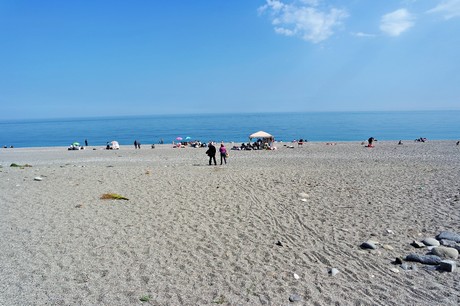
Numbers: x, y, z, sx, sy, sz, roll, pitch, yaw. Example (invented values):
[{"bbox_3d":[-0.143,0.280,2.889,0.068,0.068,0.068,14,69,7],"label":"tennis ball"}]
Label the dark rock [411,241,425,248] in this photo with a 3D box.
[{"bbox_3d":[4.601,2.242,7.495,0.295,0.125,0.206,4,9,35],"label":"dark rock"}]

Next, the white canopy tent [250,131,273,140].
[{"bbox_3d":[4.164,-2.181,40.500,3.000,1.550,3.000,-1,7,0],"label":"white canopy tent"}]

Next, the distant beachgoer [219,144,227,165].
[{"bbox_3d":[-0.601,0.085,23.600,0.550,1.620,0.360,-1,7,0],"label":"distant beachgoer"}]

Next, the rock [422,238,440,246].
[{"bbox_3d":[4.970,2.205,7.561,0.372,0.172,0.242,4,9,35],"label":"rock"}]

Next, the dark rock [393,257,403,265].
[{"bbox_3d":[3.639,2.340,6.629,0.167,0.120,0.134,3,8,30],"label":"dark rock"}]

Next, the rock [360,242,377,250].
[{"bbox_3d":[3.356,2.262,7.424,0.349,0.146,0.244,2,8,25],"label":"rock"}]

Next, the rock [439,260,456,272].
[{"bbox_3d":[4.492,2.341,6.327,0.277,0.137,0.180,5,9,38],"label":"rock"}]

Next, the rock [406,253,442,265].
[{"bbox_3d":[4.184,2.304,6.648,0.679,0.166,0.258,2,8,22],"label":"rock"}]

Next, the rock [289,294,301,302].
[{"bbox_3d":[1.126,2.506,5.288,0.194,0.126,0.146,0,7,10],"label":"rock"}]

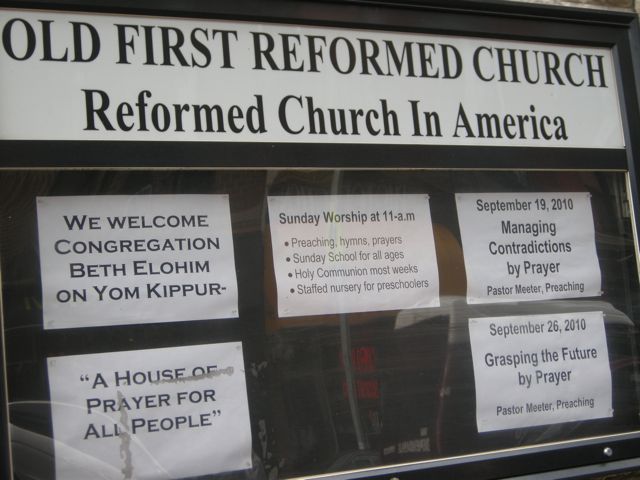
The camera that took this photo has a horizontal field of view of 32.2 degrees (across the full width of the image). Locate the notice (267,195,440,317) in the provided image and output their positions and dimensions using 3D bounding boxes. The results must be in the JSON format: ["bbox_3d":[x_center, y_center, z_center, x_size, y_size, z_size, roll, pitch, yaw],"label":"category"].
[{"bbox_3d":[0.088,0.033,2.631,0.432,0.279,0.010,-2,-7,-27],"label":"notice"}]

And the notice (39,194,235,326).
[{"bbox_3d":[-0.385,0.042,2.389,0.432,0.279,0.010,-2,-7,-27],"label":"notice"}]

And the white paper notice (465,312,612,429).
[{"bbox_3d":[0.570,0.331,2.829,0.432,0.279,0.010,-1,-7,-27],"label":"white paper notice"}]

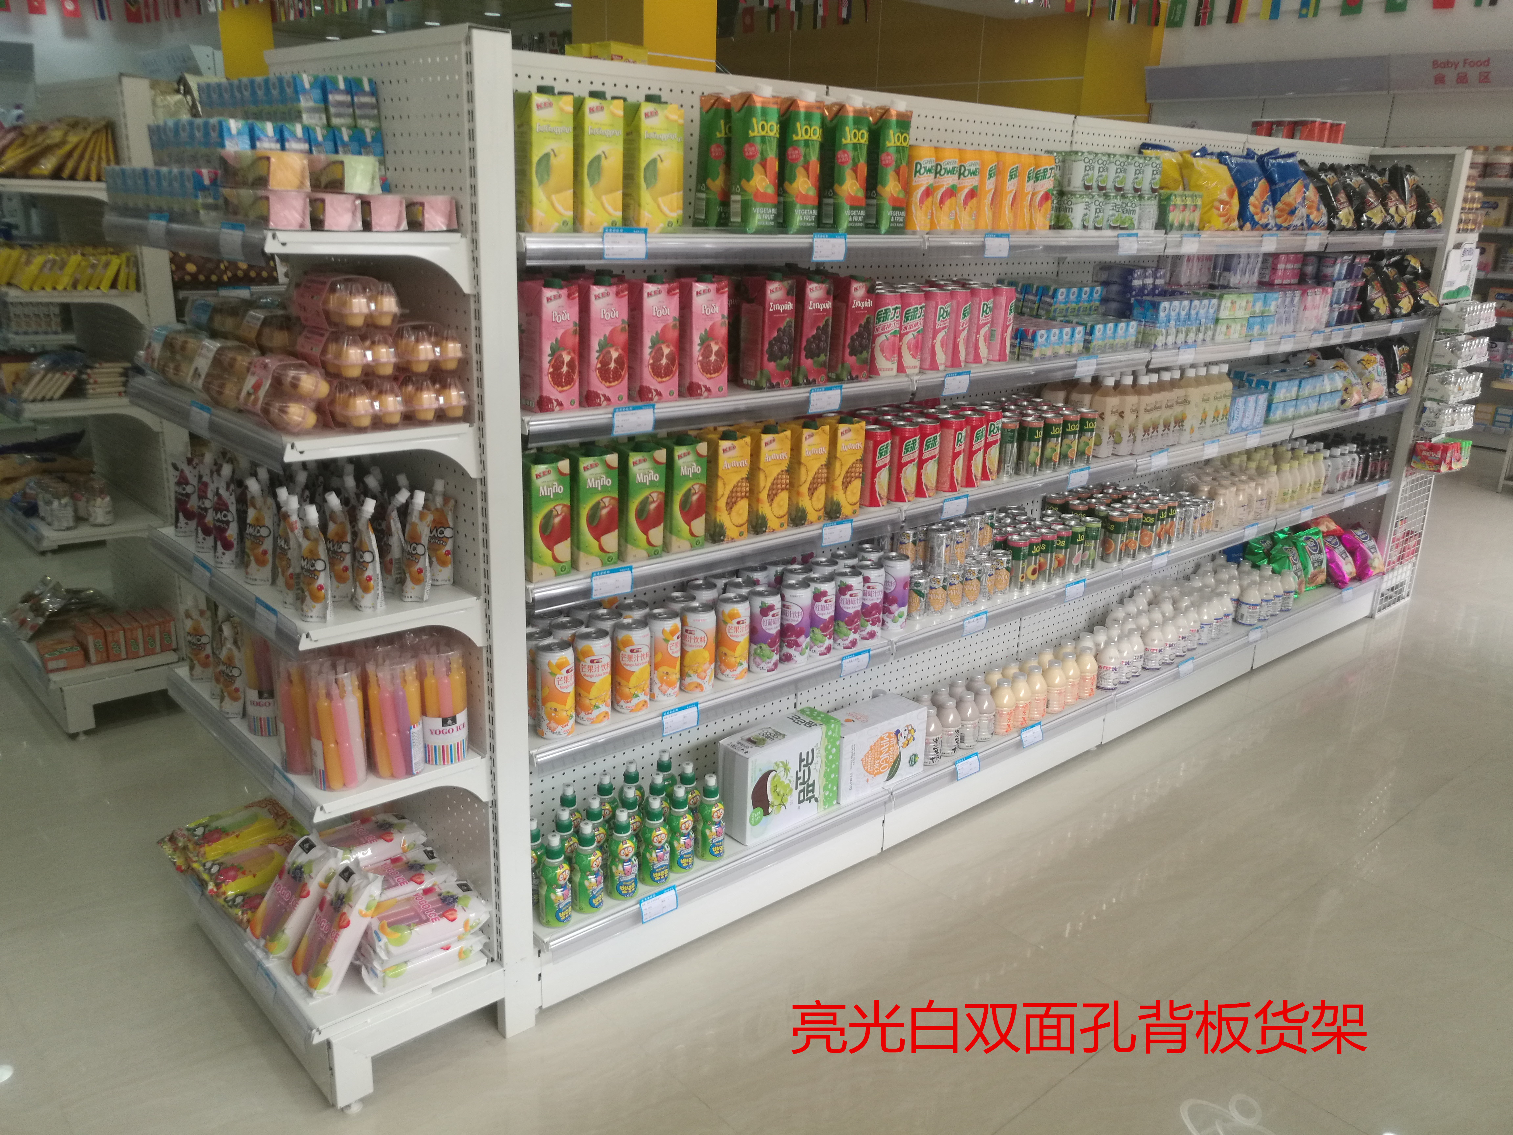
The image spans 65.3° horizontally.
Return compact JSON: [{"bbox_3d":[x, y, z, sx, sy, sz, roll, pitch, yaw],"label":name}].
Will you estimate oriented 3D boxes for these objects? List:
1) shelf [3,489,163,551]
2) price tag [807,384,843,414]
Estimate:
[{"bbox_3d":[-1.882,-0.158,3.251,0.300,0.045,0.640,-13,24,-40],"label":"shelf"},{"bbox_3d":[0.132,-0.320,2.250,0.084,0.047,0.005,-13,28,-39],"label":"price tag"}]

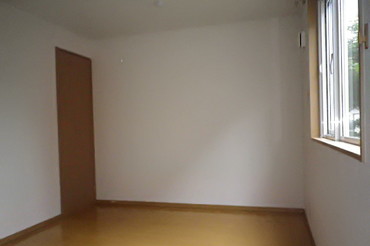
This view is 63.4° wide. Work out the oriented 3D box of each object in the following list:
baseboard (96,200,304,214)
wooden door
[{"bbox_3d":[0.053,1.063,3.839,2.752,0.062,0.018,-2,0,17],"label":"baseboard"},{"bbox_3d":[-1.415,0.115,3.905,0.050,2.040,0.708,-2,0,17],"label":"wooden door"}]

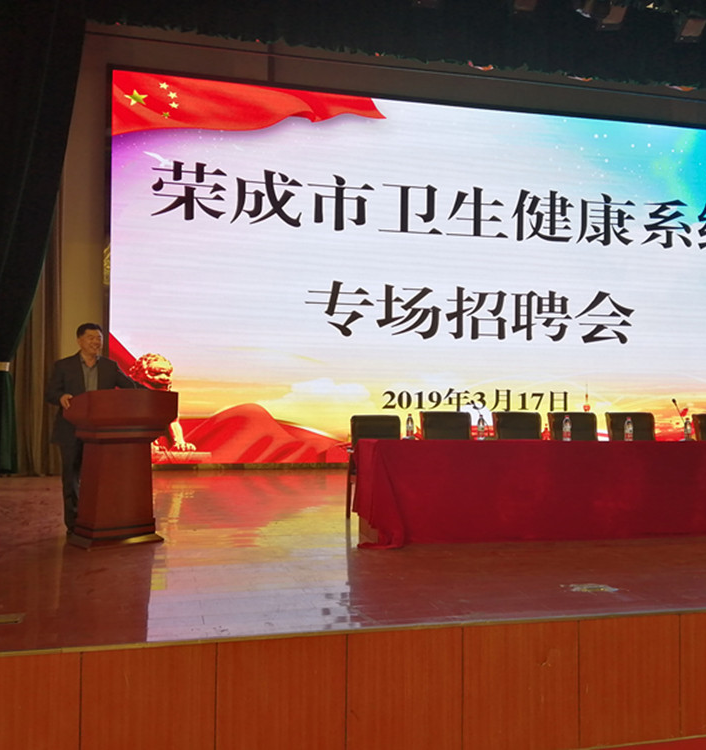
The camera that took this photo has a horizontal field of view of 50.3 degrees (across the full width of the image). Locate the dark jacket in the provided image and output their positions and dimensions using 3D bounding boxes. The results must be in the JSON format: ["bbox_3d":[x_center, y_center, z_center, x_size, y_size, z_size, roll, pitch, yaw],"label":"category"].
[{"bbox_3d":[-2.068,0.192,6.051,0.680,0.750,0.400,2,-2,-39],"label":"dark jacket"}]

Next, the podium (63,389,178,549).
[{"bbox_3d":[-1.768,0.681,5.682,0.690,1.160,0.560,2,-2,-39],"label":"podium"}]

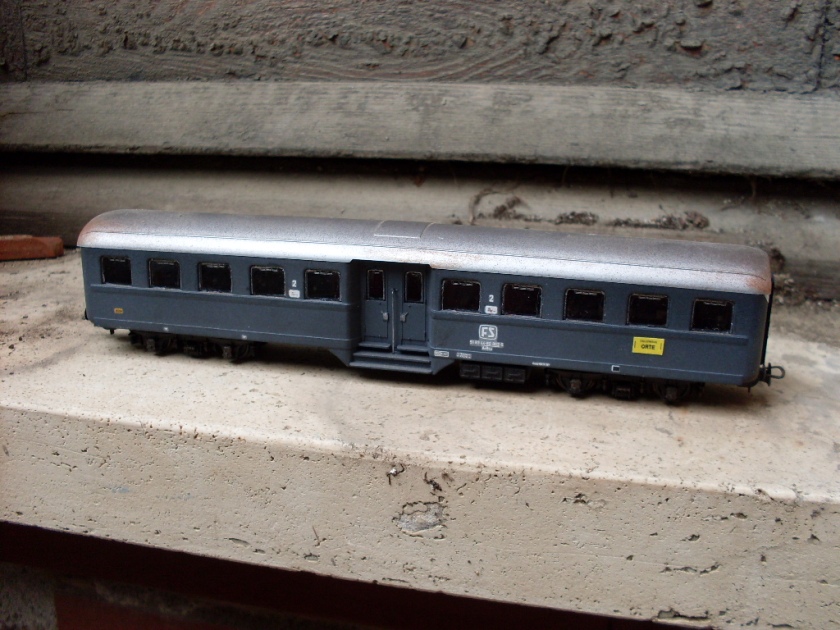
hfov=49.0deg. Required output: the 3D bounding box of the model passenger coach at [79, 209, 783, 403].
[{"bbox_3d":[-0.005,-0.005,0.286,0.225,0.046,0.034,5,15,13],"label":"model passenger coach"}]

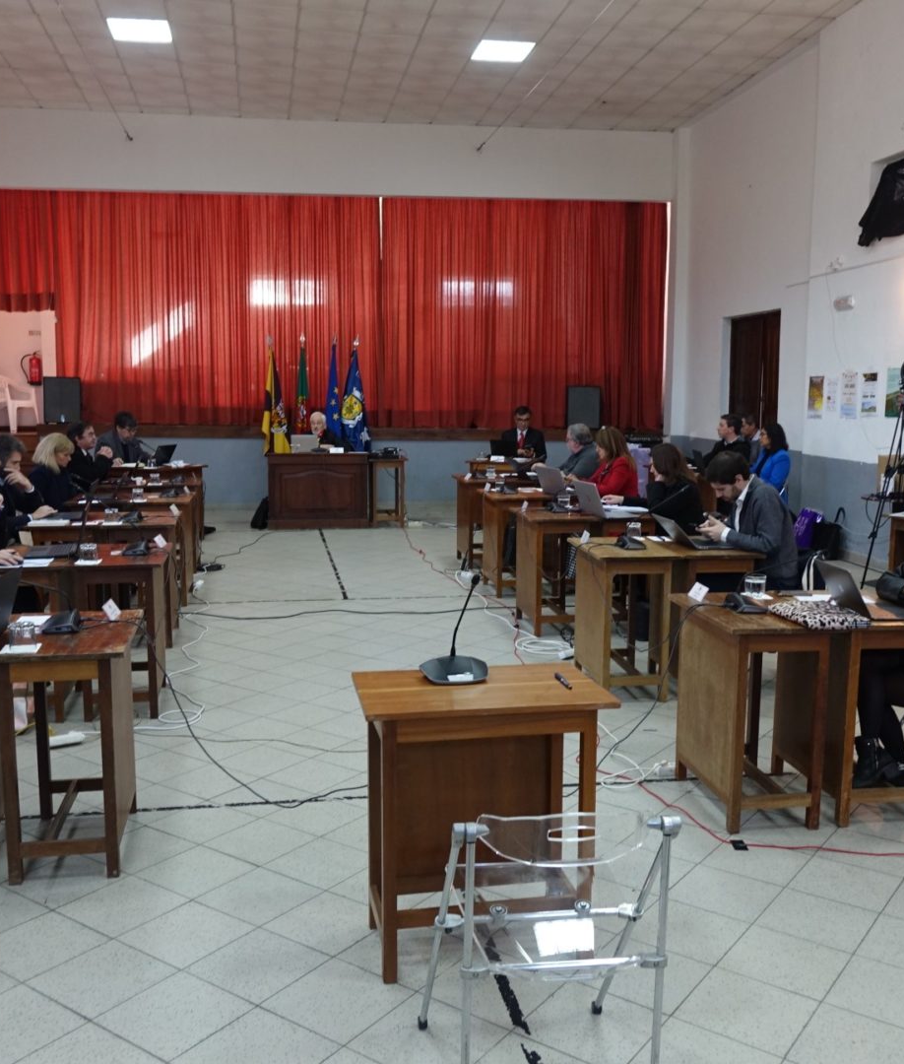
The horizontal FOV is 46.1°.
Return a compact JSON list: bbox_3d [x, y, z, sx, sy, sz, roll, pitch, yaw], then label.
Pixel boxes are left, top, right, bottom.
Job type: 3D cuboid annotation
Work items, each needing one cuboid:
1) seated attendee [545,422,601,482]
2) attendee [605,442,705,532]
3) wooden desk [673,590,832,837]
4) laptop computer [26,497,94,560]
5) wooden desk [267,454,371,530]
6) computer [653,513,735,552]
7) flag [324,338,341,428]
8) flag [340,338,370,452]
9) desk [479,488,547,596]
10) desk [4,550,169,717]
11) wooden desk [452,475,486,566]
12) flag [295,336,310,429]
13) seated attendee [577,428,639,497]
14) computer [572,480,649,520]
[{"bbox_3d":[1.081,-0.356,9.716,0.760,1.280,0.520,-1,8,-10],"label":"seated attendee"},{"bbox_3d":[1.383,0.016,7.331,0.800,1.260,0.520,-1,8,-8],"label":"attendee"},{"bbox_3d":[1.152,0.684,4.143,0.436,0.772,0.663,-1,8,-8],"label":"wooden desk"},{"bbox_3d":[-2.009,-0.025,5.500,0.300,0.255,0.360,-1,8,-8],"label":"laptop computer"},{"bbox_3d":[-1.611,-0.510,12.782,1.190,0.873,0.620,-1,8,-10],"label":"wooden desk"},{"bbox_3d":[1.282,-0.007,5.645,0.360,0.185,0.335,-1,8,-9],"label":"computer"},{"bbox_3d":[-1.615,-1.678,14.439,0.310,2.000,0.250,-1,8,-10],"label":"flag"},{"bbox_3d":[-1.260,-1.748,13.781,0.404,1.491,0.250,-1,8,-10],"label":"flag"},{"bbox_3d":[0.469,0.080,8.418,0.436,0.772,0.663,-1,8,-9],"label":"desk"},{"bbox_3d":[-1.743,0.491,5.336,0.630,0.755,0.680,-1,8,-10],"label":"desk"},{"bbox_3d":[0.283,-0.084,9.977,0.440,0.775,0.690,-1,8,-10],"label":"wooden desk"},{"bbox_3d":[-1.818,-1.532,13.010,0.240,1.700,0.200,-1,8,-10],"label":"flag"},{"bbox_3d":[1.238,-0.238,9.059,0.780,1.300,0.500,-1,8,-8],"label":"seated attendee"},{"bbox_3d":[1.008,-0.223,6.954,0.310,0.235,0.345,-2,8,-14],"label":"computer"}]

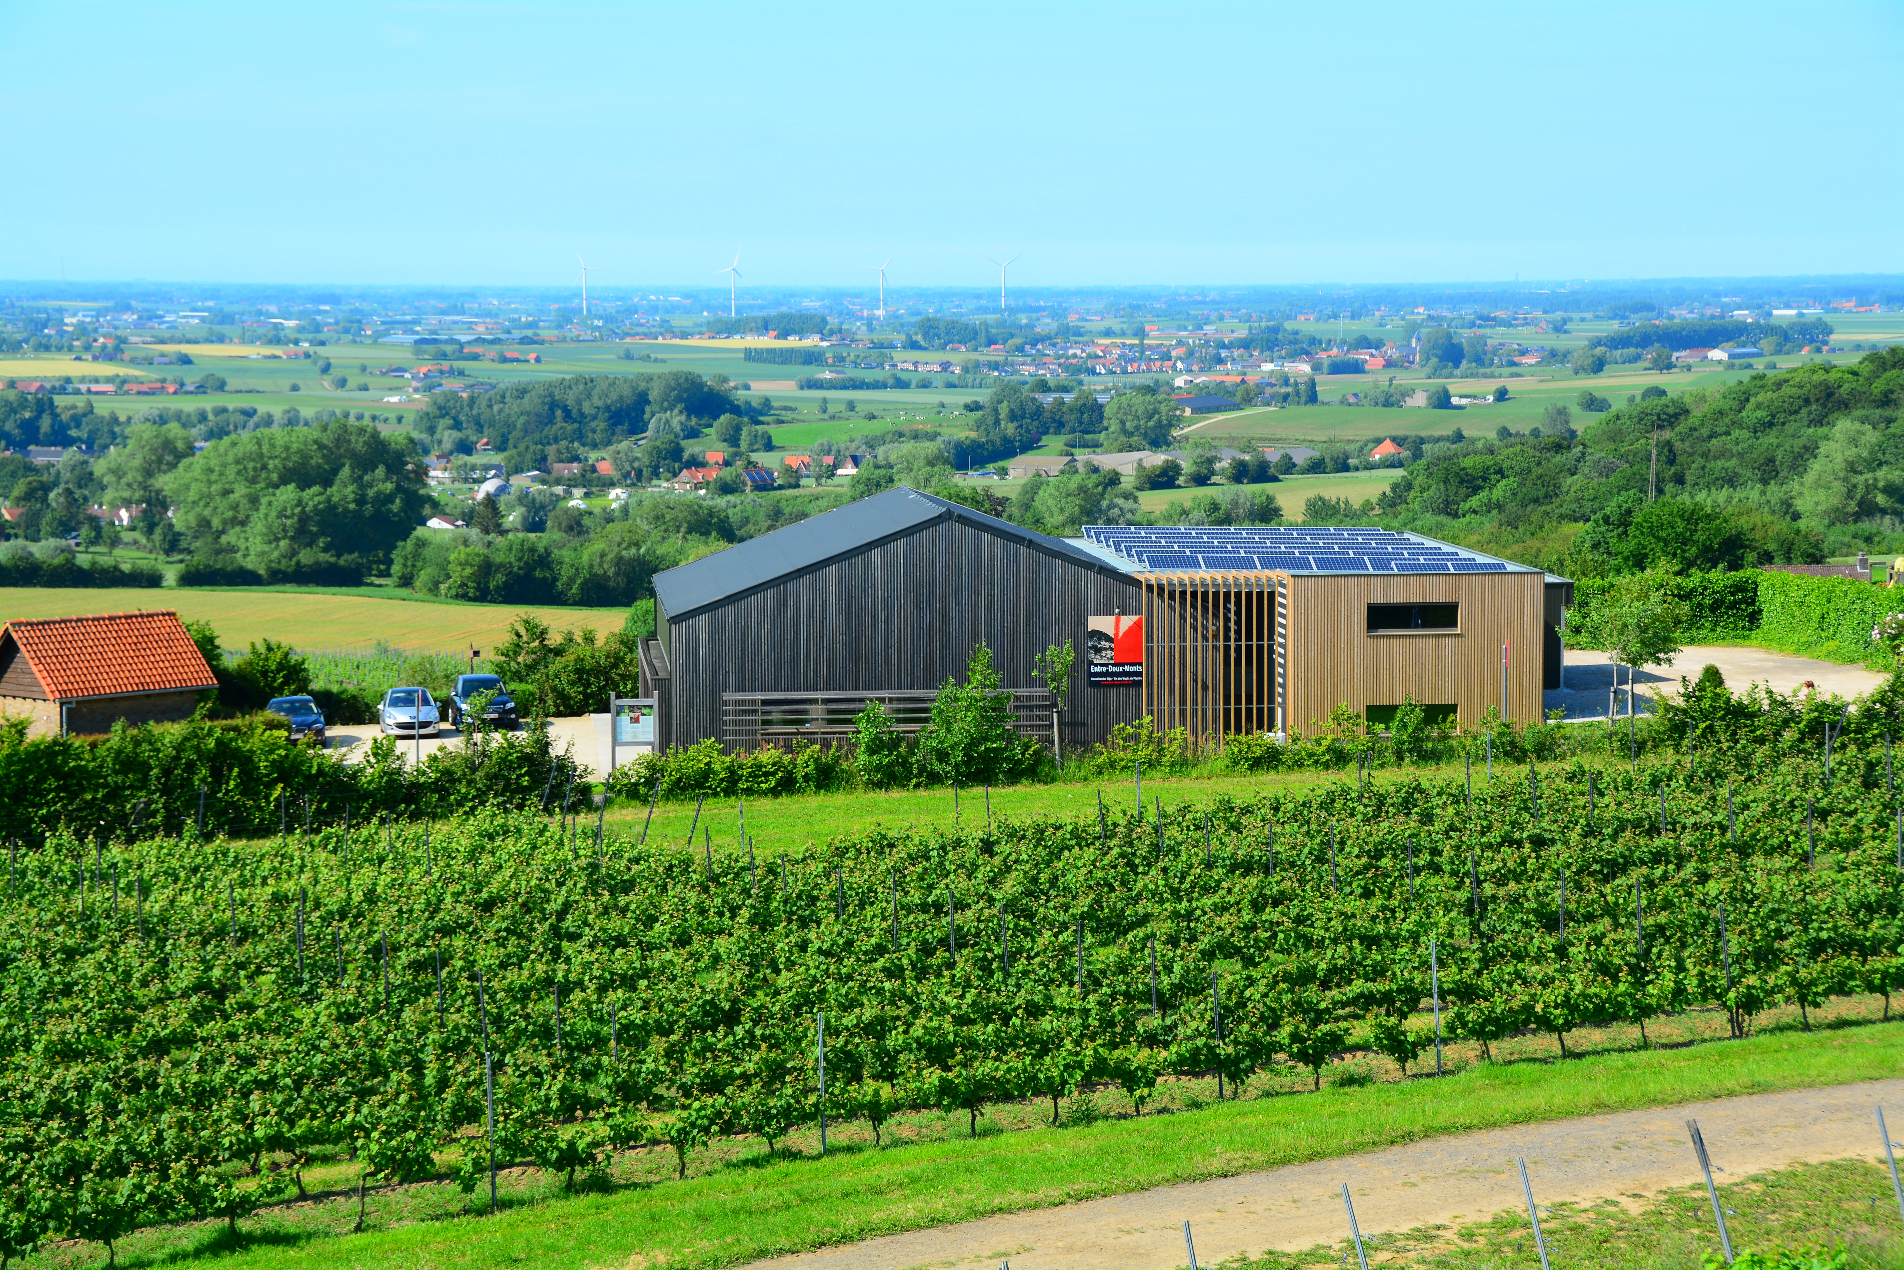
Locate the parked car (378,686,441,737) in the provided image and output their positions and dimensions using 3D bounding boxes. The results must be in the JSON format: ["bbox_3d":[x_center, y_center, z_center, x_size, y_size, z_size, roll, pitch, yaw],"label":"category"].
[{"bbox_3d":[-17.169,2.323,125.256,1.750,1.480,4.100,-1,5,-12],"label":"parked car"}]

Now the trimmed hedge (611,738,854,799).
[{"bbox_3d":[-6.293,3.691,111.122,6.750,1.380,1.200,-1,5,-13],"label":"trimmed hedge"}]

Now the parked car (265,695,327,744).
[{"bbox_3d":[-20.297,2.630,122.172,1.790,1.440,4.350,-1,5,-12],"label":"parked car"}]

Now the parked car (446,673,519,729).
[{"bbox_3d":[-14.996,2.055,126.939,1.830,1.700,4.500,-1,5,-12],"label":"parked car"}]

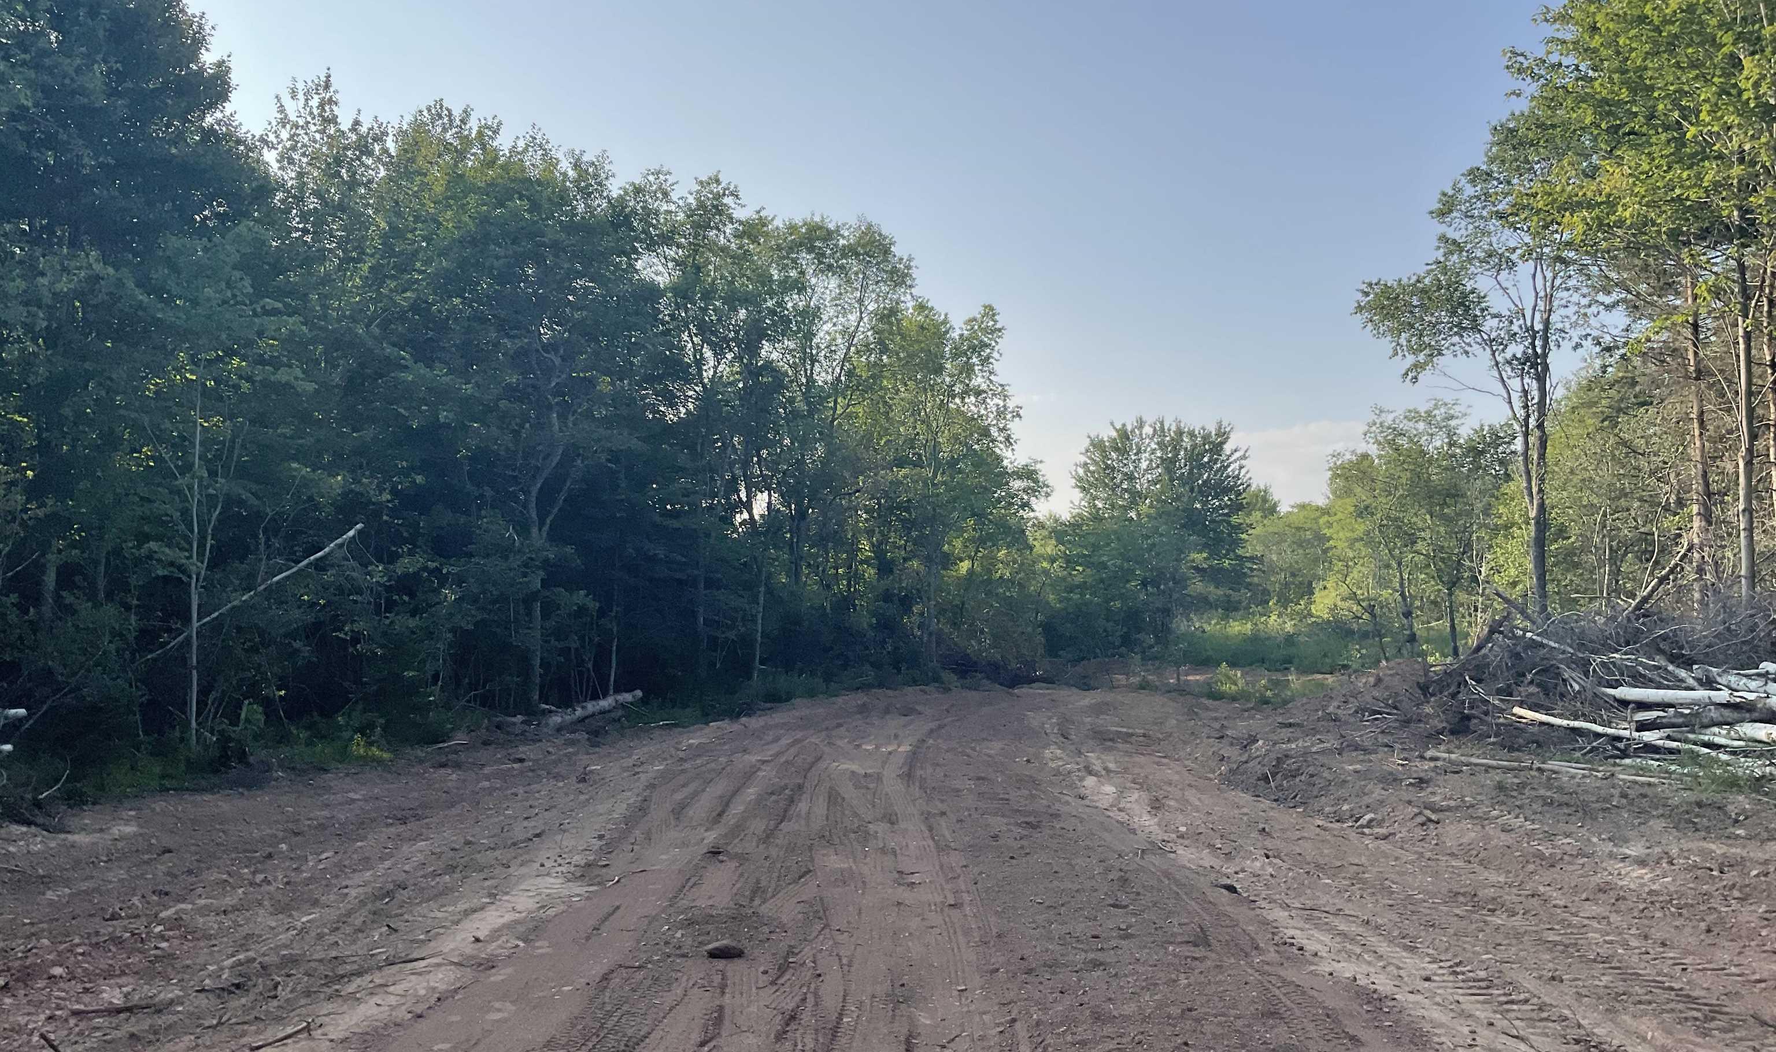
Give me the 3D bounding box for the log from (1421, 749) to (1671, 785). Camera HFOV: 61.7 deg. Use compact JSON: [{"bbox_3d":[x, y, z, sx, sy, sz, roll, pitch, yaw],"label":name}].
[{"bbox_3d":[7.192,2.654,16.350,0.120,0.110,2.860,3,-3,-36],"label":"log"}]

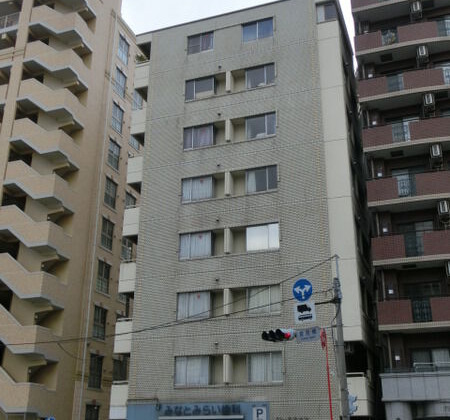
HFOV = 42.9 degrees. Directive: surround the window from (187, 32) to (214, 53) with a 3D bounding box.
[{"bbox_3d":[-1.365,-9.227,31.592,1.570,1.274,0.120,-7,-24,18],"label":"window"}]

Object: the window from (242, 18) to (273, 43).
[{"bbox_3d":[1.734,-9.381,29.979,1.661,1.173,0.140,-7,-23,18],"label":"window"}]

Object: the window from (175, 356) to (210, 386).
[{"bbox_3d":[-1.422,6.949,24.709,1.629,1.194,0.140,-7,-23,18],"label":"window"}]

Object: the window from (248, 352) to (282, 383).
[{"bbox_3d":[1.679,6.595,23.866,1.545,1.332,0.120,-7,-24,18],"label":"window"}]

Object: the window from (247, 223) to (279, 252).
[{"bbox_3d":[1.723,1.278,26.062,1.589,1.322,0.120,-7,-24,18],"label":"window"}]

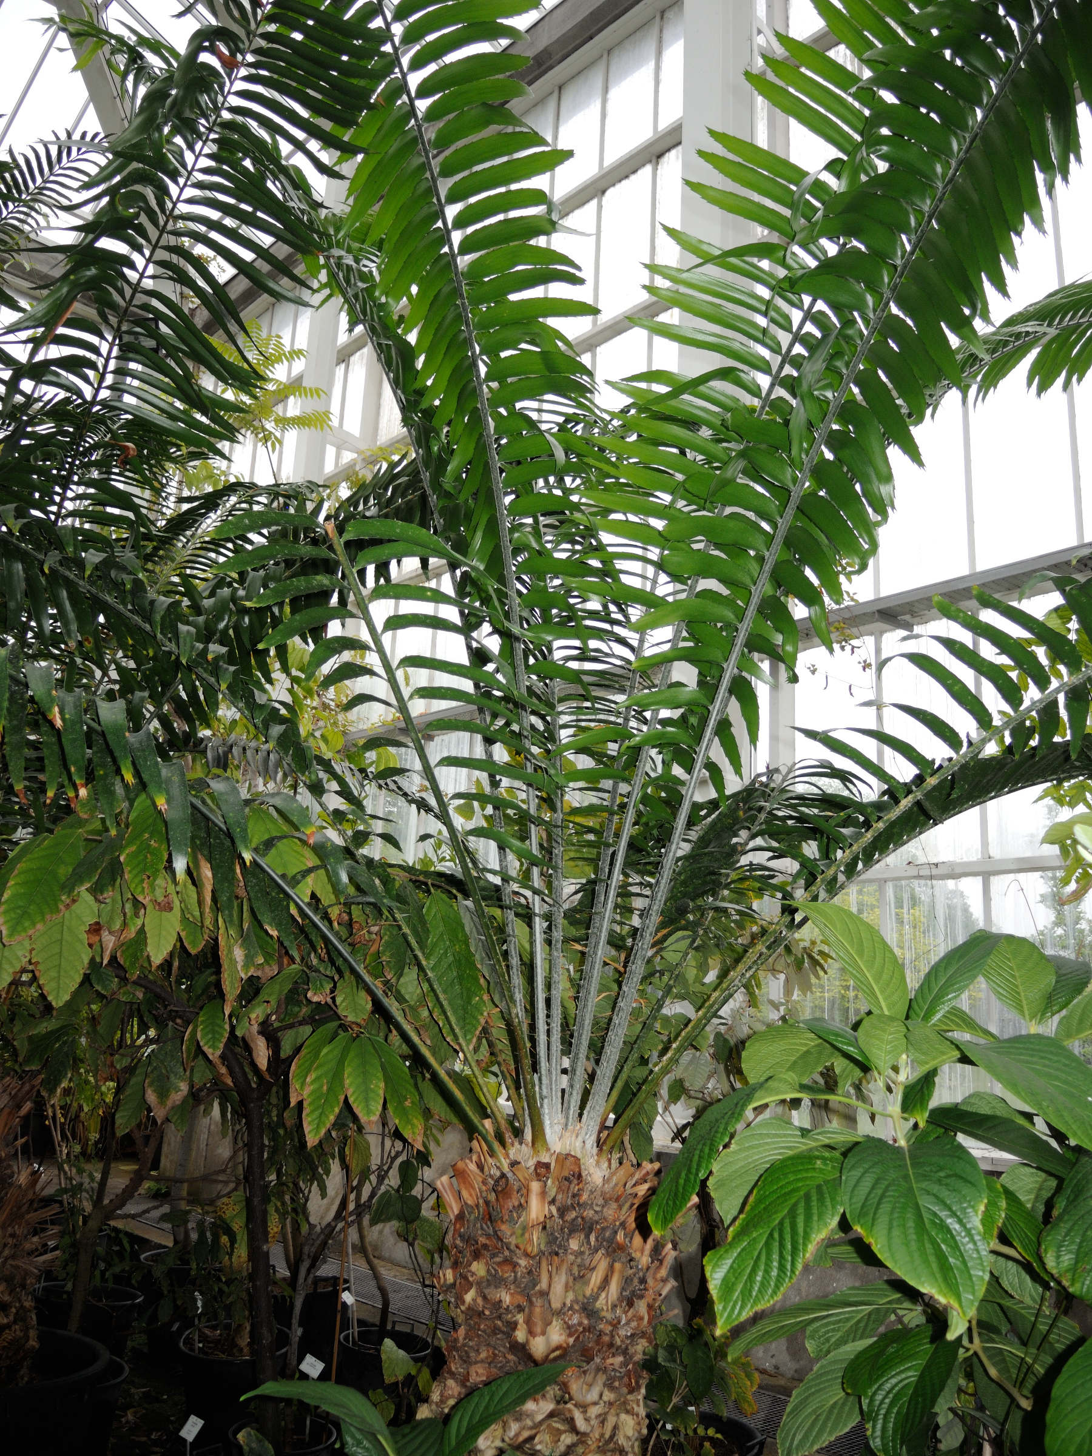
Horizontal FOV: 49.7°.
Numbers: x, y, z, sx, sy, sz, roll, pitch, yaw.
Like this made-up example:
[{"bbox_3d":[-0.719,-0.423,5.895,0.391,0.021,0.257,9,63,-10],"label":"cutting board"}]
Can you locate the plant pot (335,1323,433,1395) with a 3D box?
[{"bbox_3d":[-0.581,2.336,4.220,0.335,0.290,0.335,3,-14,0],"label":"plant pot"}]

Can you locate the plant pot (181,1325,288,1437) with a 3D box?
[{"bbox_3d":[-1.087,2.284,4.084,0.392,0.300,0.392,3,-14,0],"label":"plant pot"}]

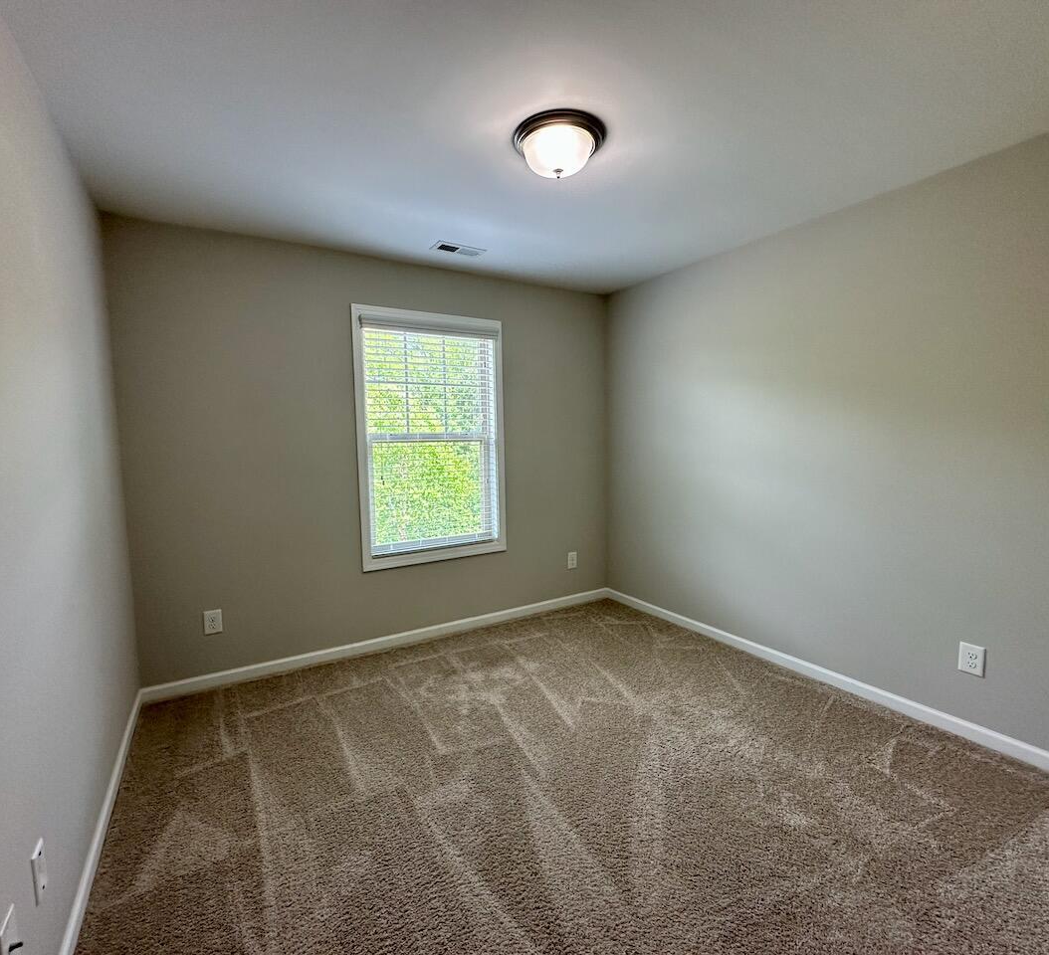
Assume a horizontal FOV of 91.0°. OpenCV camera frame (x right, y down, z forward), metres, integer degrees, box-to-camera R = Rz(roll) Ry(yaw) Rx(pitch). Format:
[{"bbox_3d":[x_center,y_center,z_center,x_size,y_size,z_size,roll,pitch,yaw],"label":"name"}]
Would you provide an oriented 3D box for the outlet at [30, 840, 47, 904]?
[{"bbox_3d":[-1.117,0.914,1.193,0.010,0.123,0.080,-4,5,-31],"label":"outlet"}]

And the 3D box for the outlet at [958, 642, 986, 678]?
[{"bbox_3d":[1.918,0.783,2.210,0.010,0.125,0.083,-4,5,-31],"label":"outlet"}]

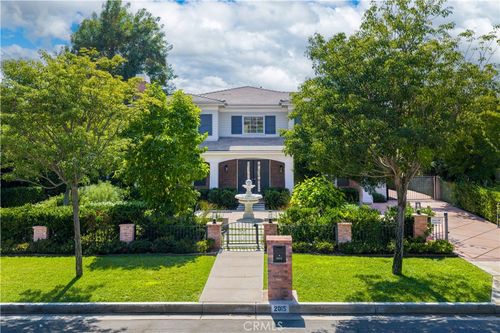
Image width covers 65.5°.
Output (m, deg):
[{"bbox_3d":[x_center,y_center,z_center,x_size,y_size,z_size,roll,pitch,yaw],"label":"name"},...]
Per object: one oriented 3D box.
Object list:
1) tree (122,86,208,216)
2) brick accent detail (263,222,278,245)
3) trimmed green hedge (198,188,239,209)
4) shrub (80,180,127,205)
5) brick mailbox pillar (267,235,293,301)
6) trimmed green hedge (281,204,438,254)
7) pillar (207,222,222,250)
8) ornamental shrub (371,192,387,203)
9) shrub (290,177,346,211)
[{"bbox_3d":[-3.409,-0.186,16.062,3.300,6.064,3.300,0,6,0],"label":"tree"},{"bbox_3d":[0.775,2.570,14.349,0.520,0.920,0.500,0,6,0],"label":"brick accent detail"},{"bbox_3d":[-1.660,1.650,19.900,2.150,1.050,1.100,0,1,2],"label":"trimmed green hedge"},{"bbox_3d":[-6.150,1.450,16.200,2.000,1.650,1.800,0,1,2],"label":"shrub"},{"bbox_3d":[0.806,2.663,10.273,0.620,1.550,0.560,0,6,0],"label":"brick mailbox pillar"},{"bbox_3d":[3.600,1.960,12.900,5.400,1.360,1.900,0,1,2],"label":"trimmed green hedge"},{"bbox_3d":[-1.311,2.570,14.349,0.520,0.920,0.500,0,6,0],"label":"pillar"},{"bbox_3d":[7.470,1.820,22.500,0.900,0.640,0.850,0,1,2],"label":"ornamental shrub"},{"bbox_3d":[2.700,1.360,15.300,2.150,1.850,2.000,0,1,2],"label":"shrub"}]

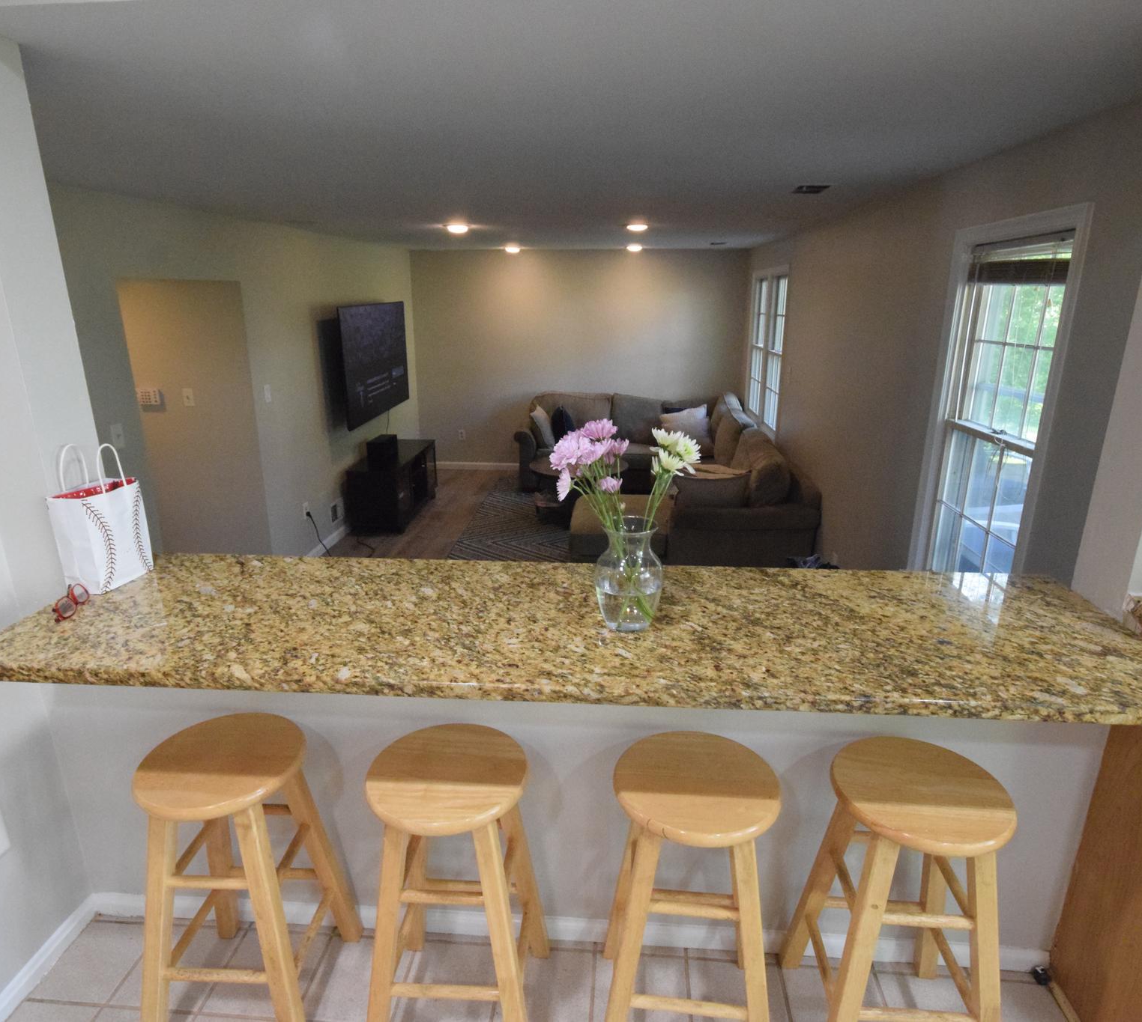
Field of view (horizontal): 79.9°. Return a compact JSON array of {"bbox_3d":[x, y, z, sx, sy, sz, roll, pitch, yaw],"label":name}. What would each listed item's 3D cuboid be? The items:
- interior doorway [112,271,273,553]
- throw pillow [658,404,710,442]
[{"bbox_3d":[-2.139,-0.279,3.978,0.120,2.026,1.058,1,17,4],"label":"interior doorway"},{"bbox_3d":[1.197,-0.874,7.203,0.520,0.430,0.180,3,-3,15],"label":"throw pillow"}]

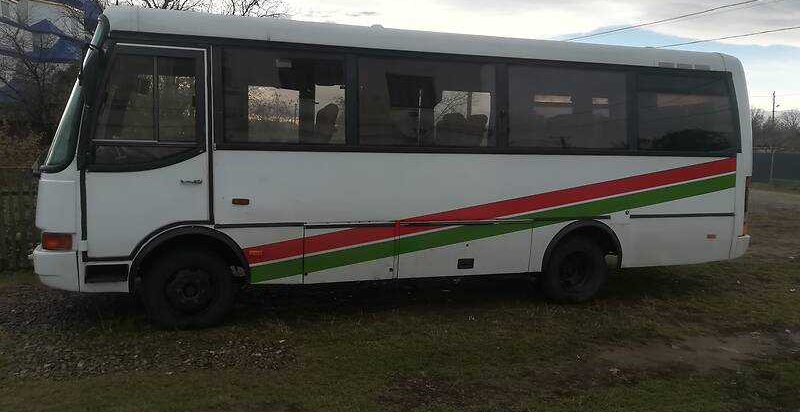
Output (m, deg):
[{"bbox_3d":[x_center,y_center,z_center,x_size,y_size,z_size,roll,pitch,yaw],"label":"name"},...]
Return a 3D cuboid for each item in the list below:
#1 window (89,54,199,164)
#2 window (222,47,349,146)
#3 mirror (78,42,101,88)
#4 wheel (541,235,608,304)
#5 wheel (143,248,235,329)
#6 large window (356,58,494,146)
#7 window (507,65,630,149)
[{"bbox_3d":[-2.288,-0.877,5.463,0.899,1.016,0.060,0,-1,-16],"label":"window"},{"bbox_3d":[-1.103,-1.038,5.805,1.169,0.883,0.060,0,-1,-16],"label":"window"},{"bbox_3d":[-2.688,-1.210,5.211,0.140,0.350,0.200,-1,2,-25],"label":"mirror"},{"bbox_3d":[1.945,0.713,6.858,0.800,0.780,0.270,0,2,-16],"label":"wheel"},{"bbox_3d":[-1.995,0.770,5.715,0.800,0.780,0.240,0,2,-16],"label":"wheel"},{"bbox_3d":[0.296,-1.051,6.206,1.477,0.891,0.060,0,-1,-16],"label":"large window"},{"bbox_3d":[1.874,-1.073,6.659,1.493,0.865,0.060,0,-1,-16],"label":"window"}]

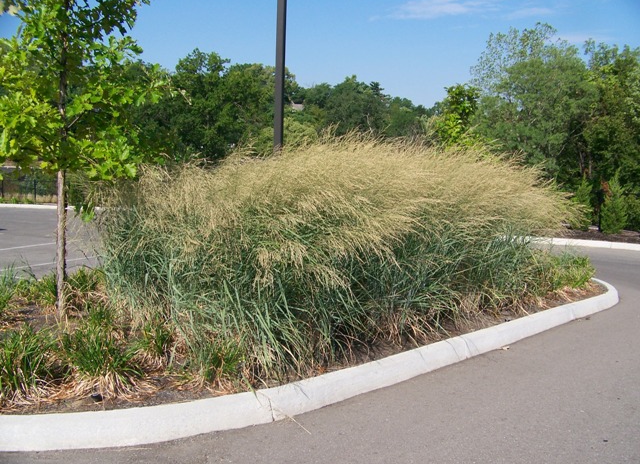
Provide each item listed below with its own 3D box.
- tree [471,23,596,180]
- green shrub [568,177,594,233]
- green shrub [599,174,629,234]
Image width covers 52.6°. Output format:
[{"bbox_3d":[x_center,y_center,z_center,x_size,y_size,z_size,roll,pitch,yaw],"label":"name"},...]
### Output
[{"bbox_3d":[8.295,-4.531,25.871,5.000,7.490,4.700,4,6,17],"label":"tree"},{"bbox_3d":[7.072,-0.780,17.673,0.630,1.470,0.650,4,6,22],"label":"green shrub"},{"bbox_3d":[7.708,-0.753,17.078,0.740,1.580,0.750,5,6,24],"label":"green shrub"}]

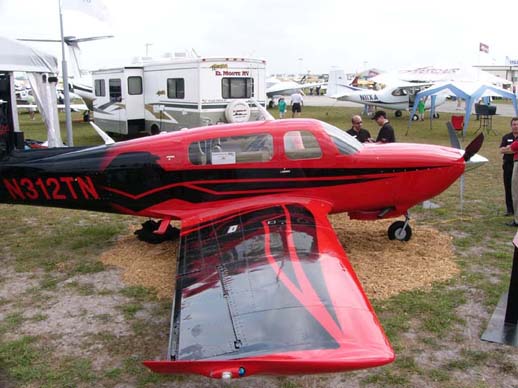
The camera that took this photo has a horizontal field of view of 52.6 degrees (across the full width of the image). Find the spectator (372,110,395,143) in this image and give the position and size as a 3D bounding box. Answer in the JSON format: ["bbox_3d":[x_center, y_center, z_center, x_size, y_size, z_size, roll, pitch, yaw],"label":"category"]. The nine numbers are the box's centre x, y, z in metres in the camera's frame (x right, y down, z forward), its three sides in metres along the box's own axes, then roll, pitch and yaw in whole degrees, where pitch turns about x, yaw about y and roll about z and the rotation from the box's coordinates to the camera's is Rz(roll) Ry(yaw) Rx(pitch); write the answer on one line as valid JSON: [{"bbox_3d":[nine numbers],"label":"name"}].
[{"bbox_3d":[2.400,-0.639,10.096,0.360,1.840,0.480,1,12,6],"label":"spectator"}]

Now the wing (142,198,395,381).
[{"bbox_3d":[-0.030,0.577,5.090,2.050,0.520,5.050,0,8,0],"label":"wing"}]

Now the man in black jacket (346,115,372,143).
[{"bbox_3d":[1.860,-0.555,9.807,0.520,1.800,0.360,-9,15,-36],"label":"man in black jacket"}]

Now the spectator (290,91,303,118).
[{"bbox_3d":[2.470,-5.838,34.140,0.550,1.750,0.350,1,12,6],"label":"spectator"}]

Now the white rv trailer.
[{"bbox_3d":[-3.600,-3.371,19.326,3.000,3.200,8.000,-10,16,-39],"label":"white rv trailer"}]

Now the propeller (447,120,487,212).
[{"bbox_3d":[3.250,-0.320,8.170,0.420,1.460,1.670,0,12,0],"label":"propeller"}]

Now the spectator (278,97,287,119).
[{"bbox_3d":[1.530,-5.628,33.879,0.480,1.440,0.320,0,12,0],"label":"spectator"}]

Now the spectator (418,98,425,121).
[{"bbox_3d":[9.950,-5.203,32.027,0.450,1.400,0.320,1,12,6],"label":"spectator"}]

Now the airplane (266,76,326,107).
[{"bbox_3d":[0.200,-9.237,45.579,12.000,3.400,9.500,-1,12,-6],"label":"airplane"}]

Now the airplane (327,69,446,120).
[{"bbox_3d":[8.500,-6.268,32.921,8.300,3.100,10.800,0,12,0],"label":"airplane"}]

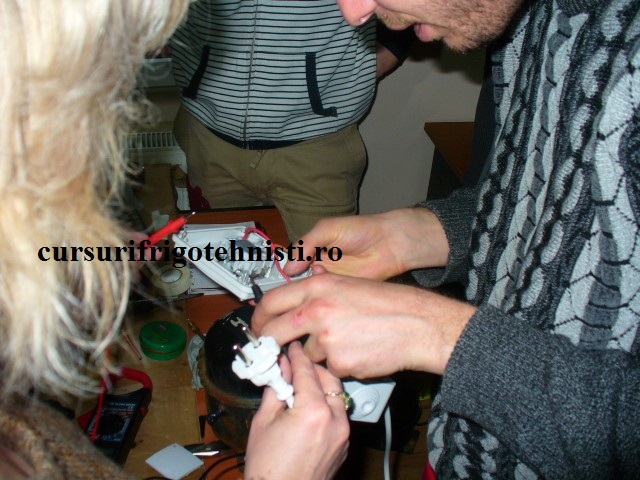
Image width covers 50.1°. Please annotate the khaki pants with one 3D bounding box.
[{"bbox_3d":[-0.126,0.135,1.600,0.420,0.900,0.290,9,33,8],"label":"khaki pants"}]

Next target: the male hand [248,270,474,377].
[{"bbox_3d":[0.039,0.076,0.595,0.183,0.065,0.090,4,65,10],"label":"male hand"}]

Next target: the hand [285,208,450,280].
[{"bbox_3d":[0.048,0.009,0.705,0.180,0.080,0.080,-13,33,3],"label":"hand"}]

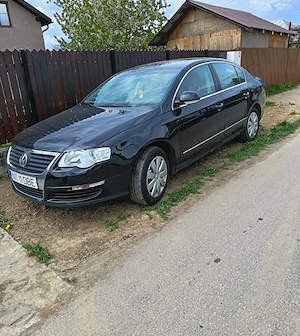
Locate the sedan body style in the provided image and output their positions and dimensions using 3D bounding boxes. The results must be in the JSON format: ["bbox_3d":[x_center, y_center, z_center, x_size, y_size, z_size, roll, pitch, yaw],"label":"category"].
[{"bbox_3d":[0.269,-0.880,4.249,1.850,1.470,4.770,11,25,38],"label":"sedan body style"}]

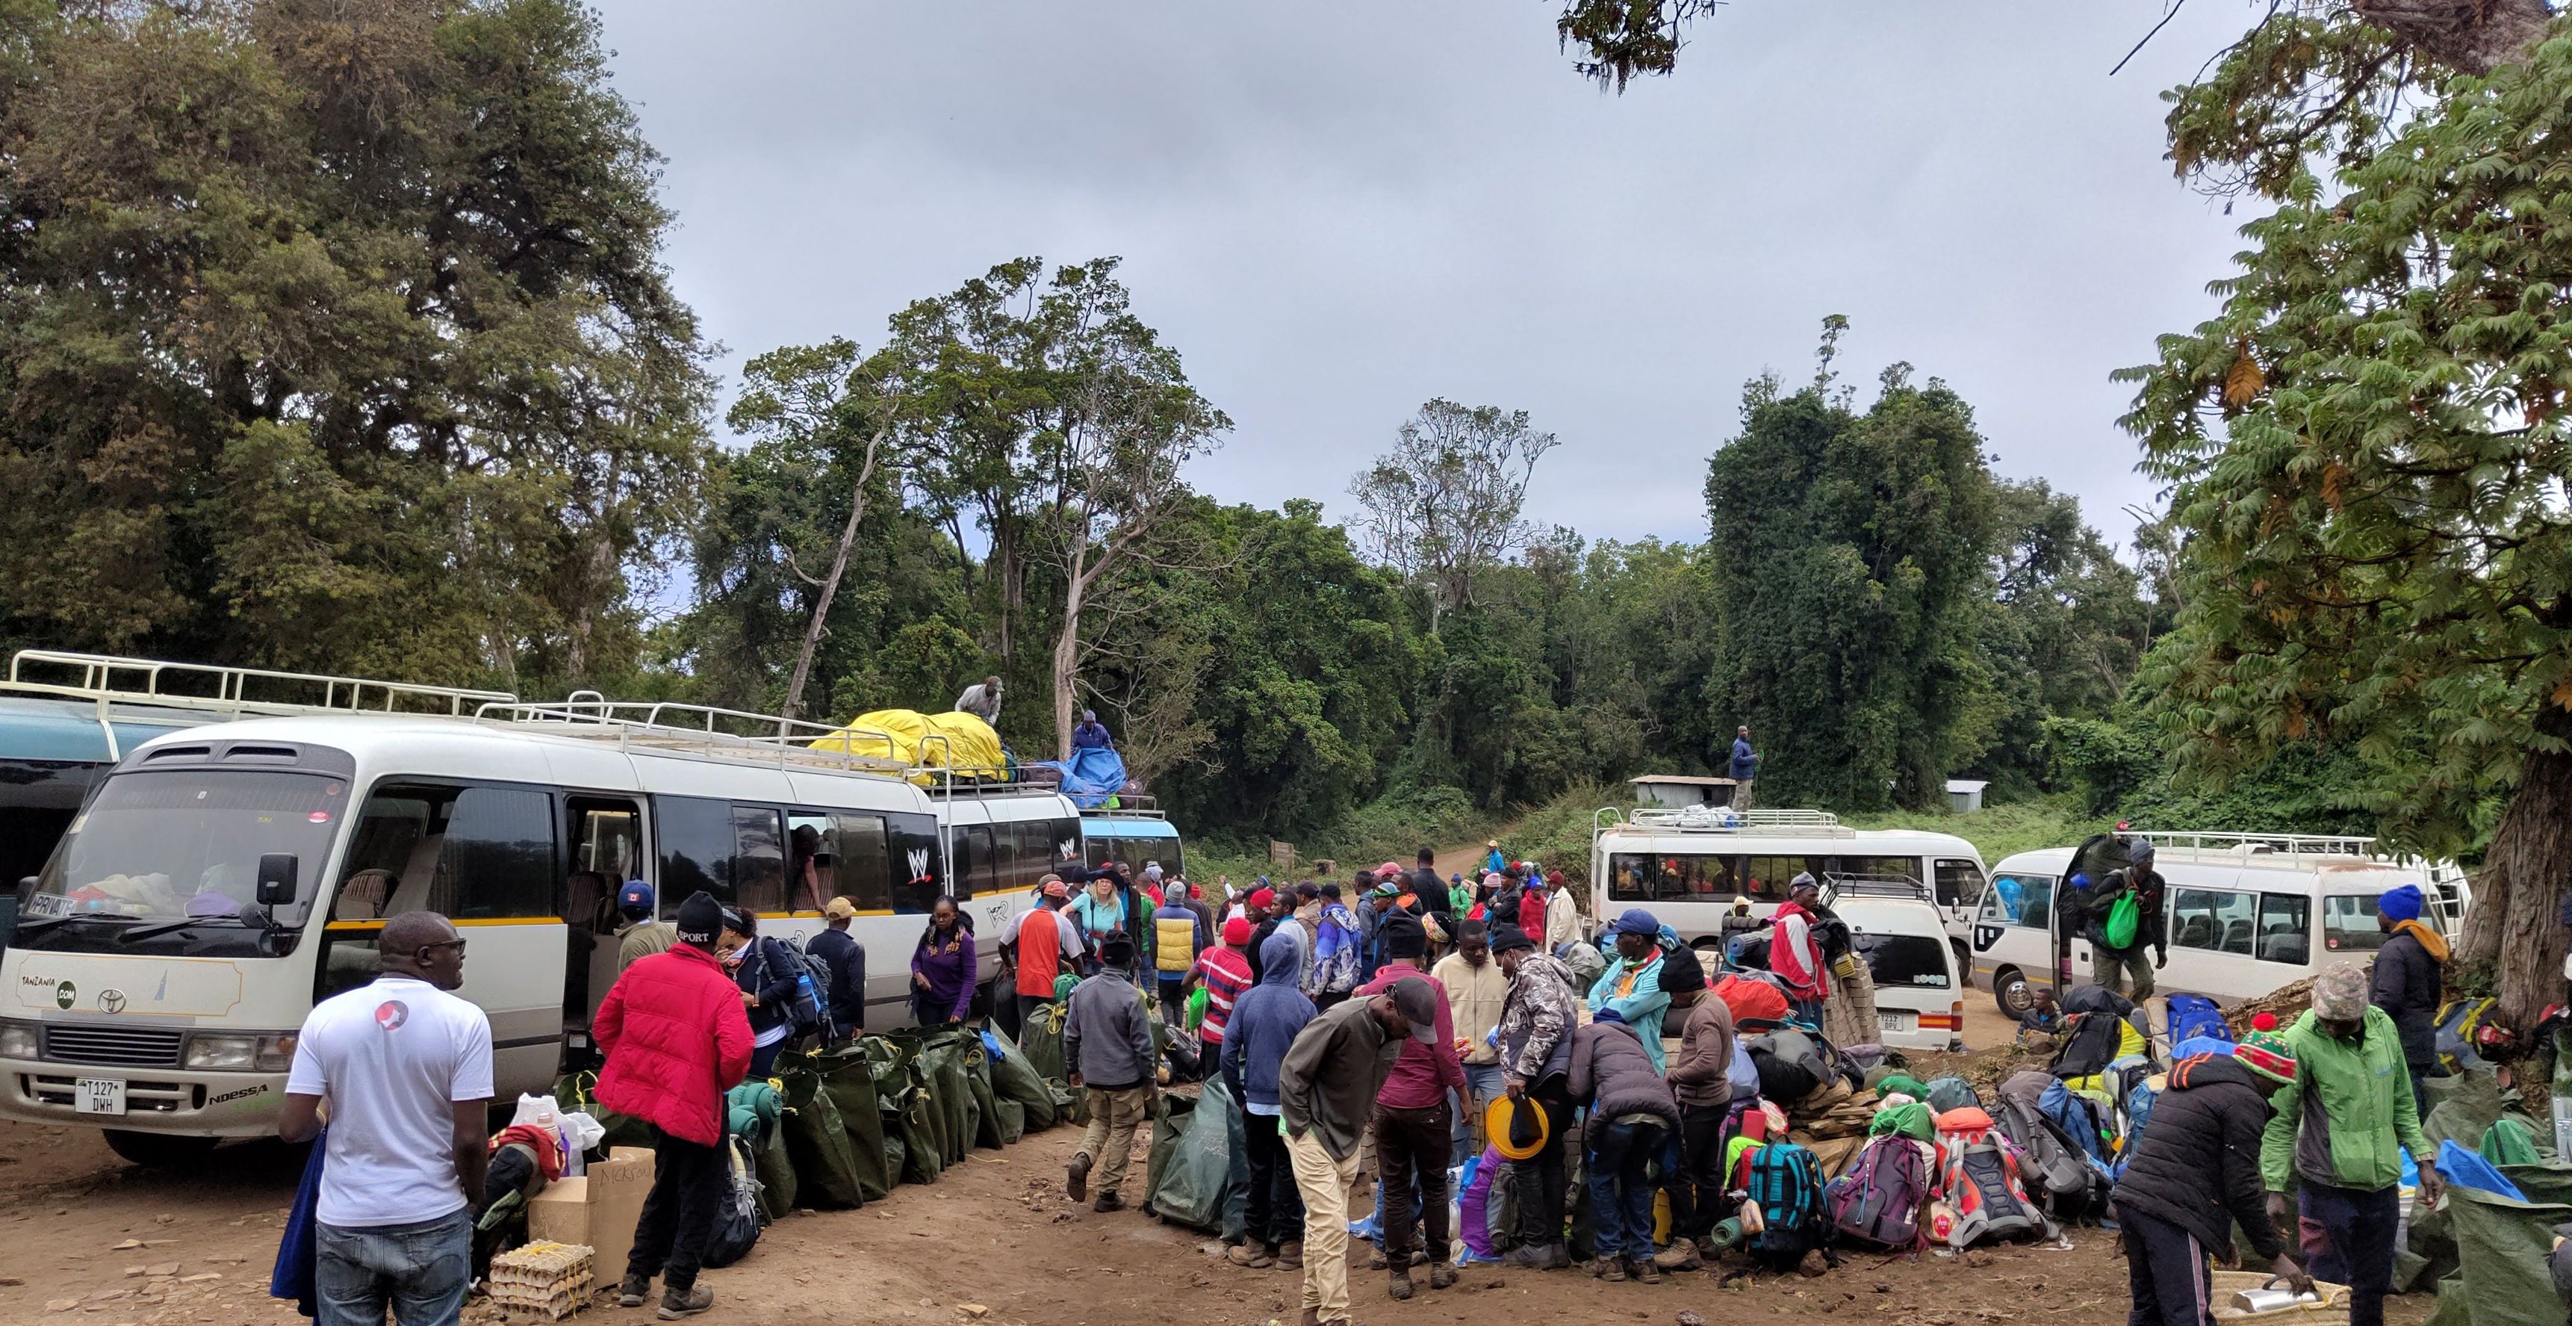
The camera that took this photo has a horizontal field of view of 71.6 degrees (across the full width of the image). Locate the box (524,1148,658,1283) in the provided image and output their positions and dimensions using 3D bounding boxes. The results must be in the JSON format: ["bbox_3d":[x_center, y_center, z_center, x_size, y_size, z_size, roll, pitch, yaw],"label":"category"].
[{"bbox_3d":[-3.060,2.459,7.960,0.500,0.530,0.450,2,-7,-14],"label":"box"}]

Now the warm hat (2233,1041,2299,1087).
[{"bbox_3d":[3.409,1.366,6.200,0.220,0.180,0.210,21,-7,1],"label":"warm hat"}]

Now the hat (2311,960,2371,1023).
[{"bbox_3d":[4.051,1.258,6.848,0.200,0.190,0.220,-6,19,43],"label":"hat"}]

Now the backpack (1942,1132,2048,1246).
[{"bbox_3d":[3.941,2.909,9.949,0.460,0.660,0.340,-13,-36,18],"label":"backpack"}]

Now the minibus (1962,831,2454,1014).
[{"bbox_3d":[12.820,3.944,25.258,2.060,2.900,6.990,2,-6,-15],"label":"minibus"}]

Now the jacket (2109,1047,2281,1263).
[{"bbox_3d":[3.330,1.825,6.545,0.420,0.660,0.480,37,-14,-9],"label":"jacket"}]

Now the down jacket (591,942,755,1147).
[{"bbox_3d":[-2.609,1.618,7.580,0.630,0.830,0.400,-7,-9,19],"label":"down jacket"}]

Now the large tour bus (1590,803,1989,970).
[{"bbox_3d":[8.996,4.131,31.746,7.000,2.950,2.100,0,-6,6],"label":"large tour bus"}]

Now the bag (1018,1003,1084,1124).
[{"bbox_3d":[-1.750,3.012,13.333,0.450,0.880,0.400,3,-8,-26],"label":"bag"}]

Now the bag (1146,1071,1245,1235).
[{"bbox_3d":[-0.488,2.799,10.200,0.580,0.900,0.480,-1,-6,6],"label":"bag"}]

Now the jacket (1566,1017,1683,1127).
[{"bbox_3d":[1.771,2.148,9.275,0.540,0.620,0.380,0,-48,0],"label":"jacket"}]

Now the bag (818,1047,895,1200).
[{"bbox_3d":[-2.490,2.664,10.303,0.440,0.850,0.380,-1,-8,-30],"label":"bag"}]

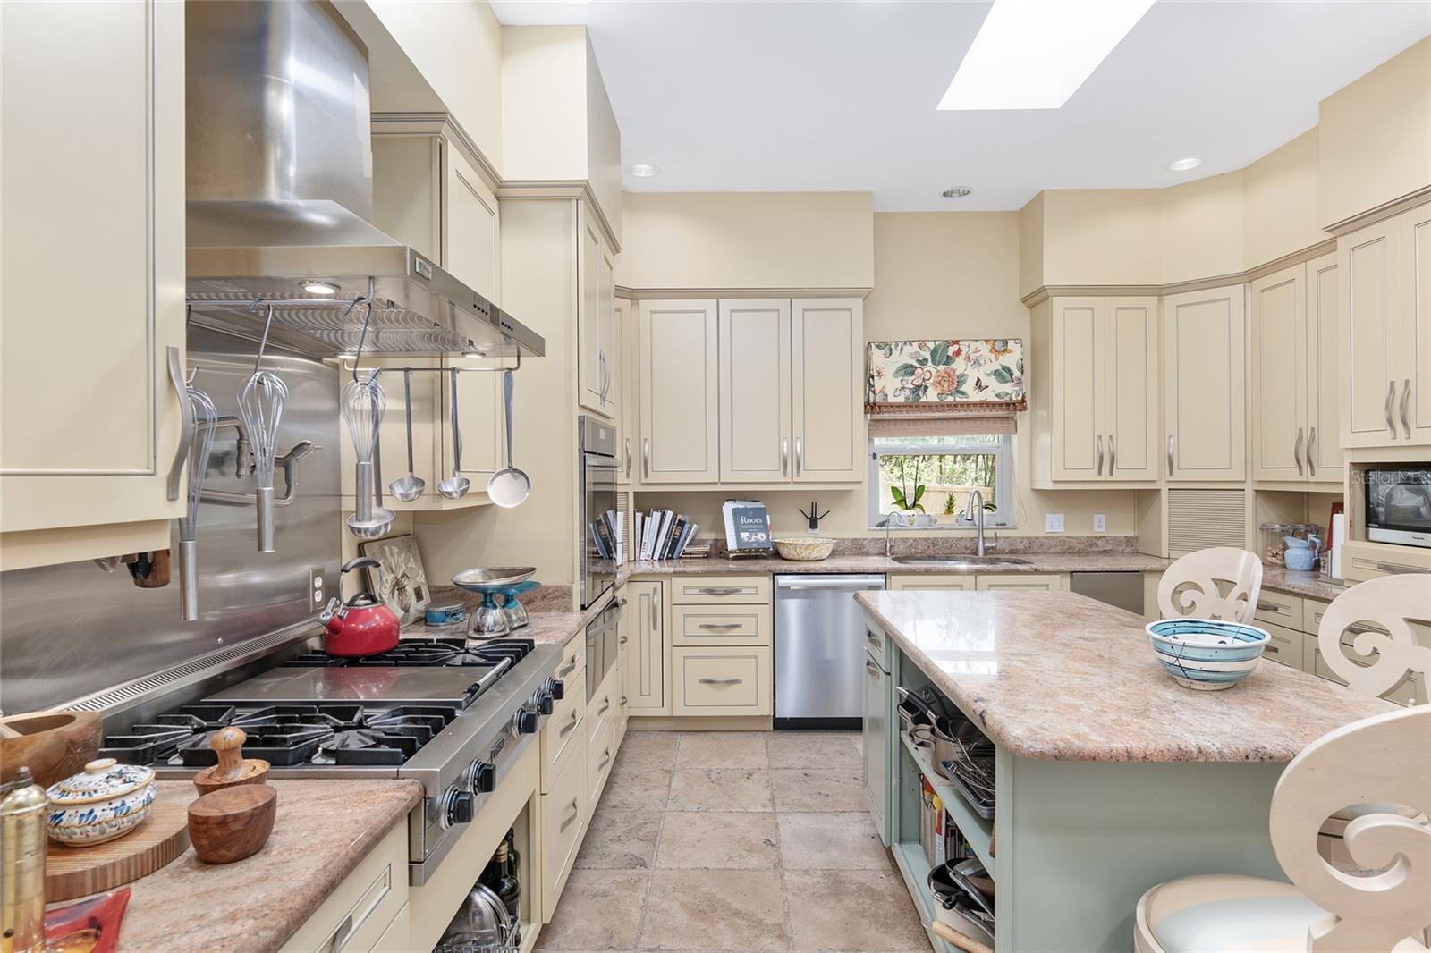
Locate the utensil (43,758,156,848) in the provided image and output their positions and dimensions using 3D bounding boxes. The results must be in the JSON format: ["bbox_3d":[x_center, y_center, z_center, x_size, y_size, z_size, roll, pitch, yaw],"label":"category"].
[{"bbox_3d":[-0.829,0.437,0.969,0.119,0.096,0.119,0,0,1],"label":"utensil"}]

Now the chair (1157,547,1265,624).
[{"bbox_3d":[1.697,0.835,2.678,0.500,1.125,0.470,0,0,-20],"label":"chair"}]

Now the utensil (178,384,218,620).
[{"bbox_3d":[-0.943,0.047,1.287,0.080,0.429,0.080,0,0,1],"label":"utensil"}]

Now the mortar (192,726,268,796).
[{"bbox_3d":[-0.728,0.441,1.078,0.096,0.125,0.096,0,0,1],"label":"mortar"}]

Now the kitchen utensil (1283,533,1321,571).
[{"bbox_3d":[3.027,0.389,3.695,0.155,0.188,0.116,0,0,40],"label":"kitchen utensil"}]

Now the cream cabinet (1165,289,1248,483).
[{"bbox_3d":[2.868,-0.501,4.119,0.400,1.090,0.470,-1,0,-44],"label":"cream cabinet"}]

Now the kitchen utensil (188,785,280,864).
[{"bbox_3d":[-0.668,0.484,0.992,0.103,0.073,0.103,0,0,1],"label":"kitchen utensil"}]

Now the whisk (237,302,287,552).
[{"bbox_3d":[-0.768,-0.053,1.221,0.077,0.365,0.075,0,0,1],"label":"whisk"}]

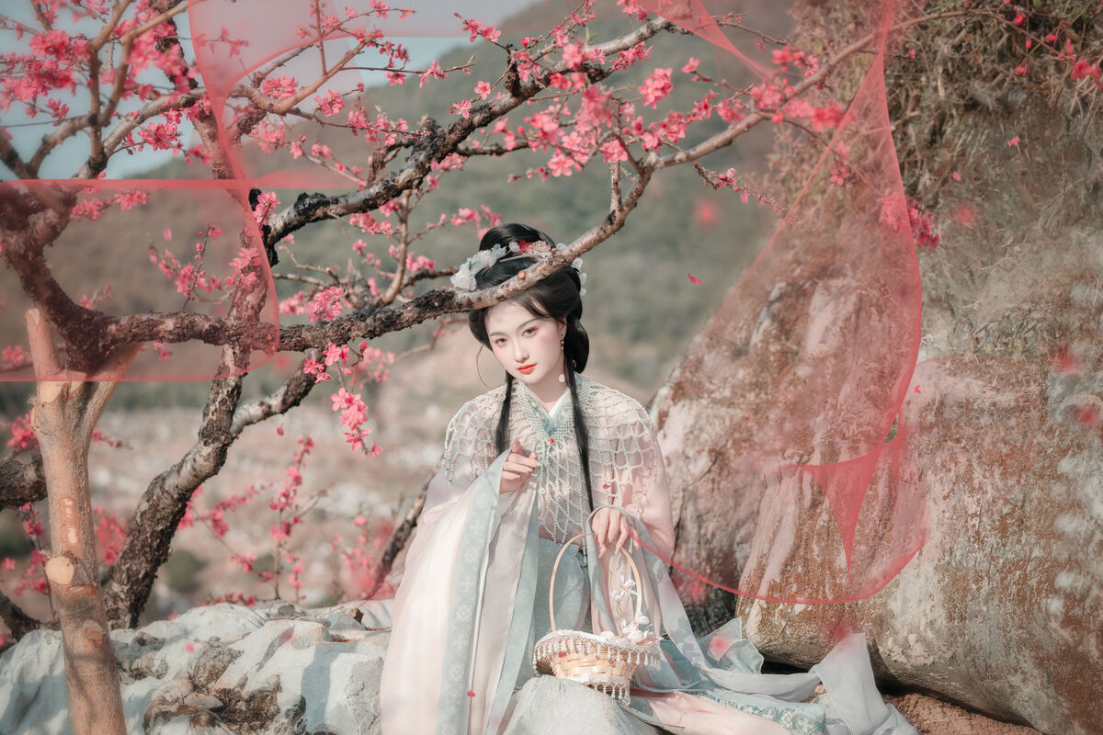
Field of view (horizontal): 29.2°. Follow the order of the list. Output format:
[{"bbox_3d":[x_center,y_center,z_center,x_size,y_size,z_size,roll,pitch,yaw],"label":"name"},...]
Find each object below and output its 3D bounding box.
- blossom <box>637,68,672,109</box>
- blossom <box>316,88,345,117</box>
[{"bbox_3d":[0.202,-0.543,4.100,0.068,0.080,0.055,1,2,14],"label":"blossom"},{"bbox_3d":[-0.467,-0.558,4.450,0.062,0.058,0.050,0,2,-3],"label":"blossom"}]

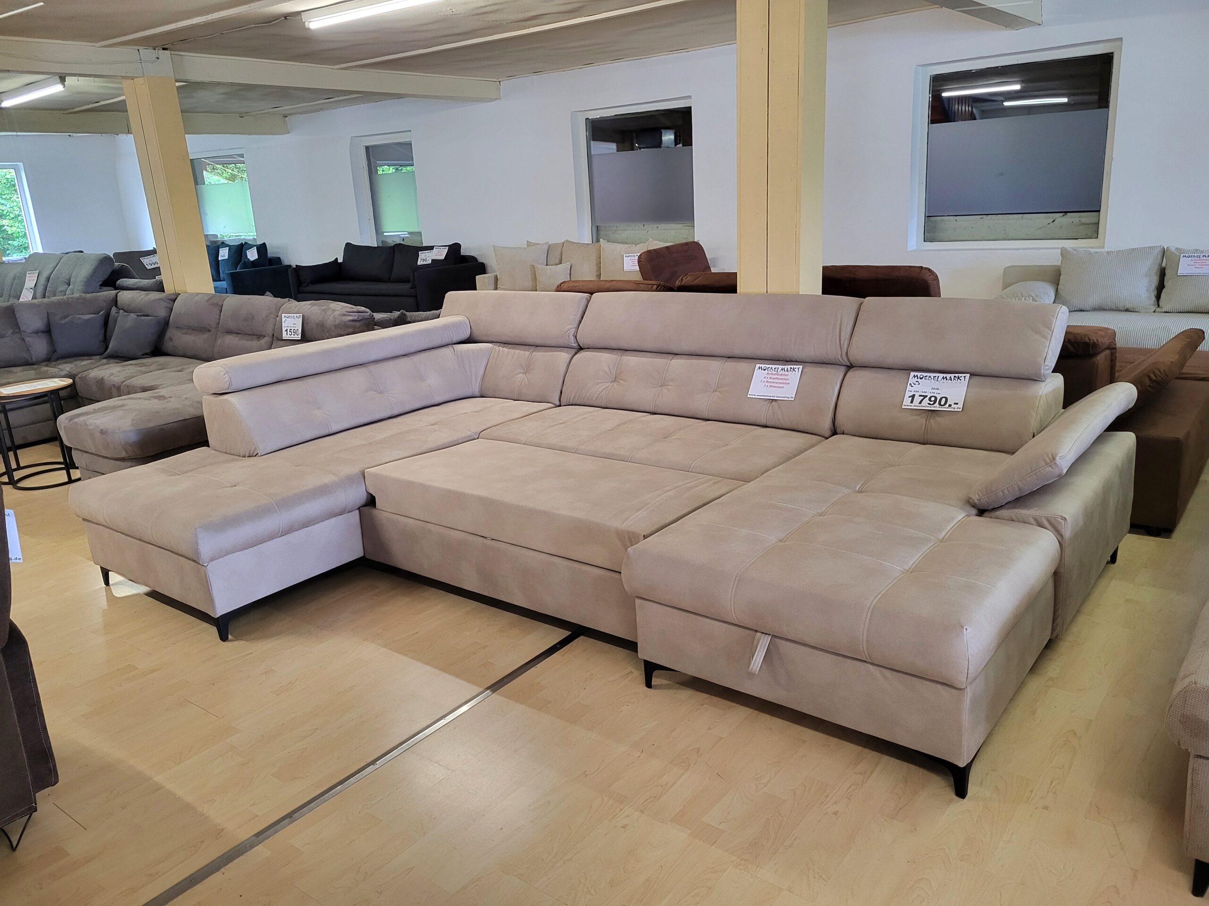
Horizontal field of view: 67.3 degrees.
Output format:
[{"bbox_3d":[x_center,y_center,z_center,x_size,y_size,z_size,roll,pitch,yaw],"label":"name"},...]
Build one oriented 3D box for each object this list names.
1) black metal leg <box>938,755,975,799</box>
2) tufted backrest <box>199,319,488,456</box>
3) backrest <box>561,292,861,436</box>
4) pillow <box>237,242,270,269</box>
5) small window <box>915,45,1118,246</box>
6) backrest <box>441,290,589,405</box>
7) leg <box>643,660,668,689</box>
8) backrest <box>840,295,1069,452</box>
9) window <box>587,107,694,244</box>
[{"bbox_3d":[0.832,0.756,2.169,0.077,0.087,0.070,9,20,38],"label":"black metal leg"},{"bbox_3d":[-1.167,-0.352,4.308,0.337,0.386,1.405,9,20,38],"label":"tufted backrest"},{"bbox_3d":[0.467,-0.454,4.171,1.420,0.545,0.410,9,20,38],"label":"backrest"},{"bbox_3d":[-4.737,-2.602,12.291,0.500,0.500,0.180,8,10,35],"label":"pillow"},{"bbox_3d":[2.934,-2.191,6.553,1.310,1.300,0.100,9,20,36],"label":"small window"},{"bbox_3d":[-0.513,-0.607,4.923,1.070,0.540,0.420,9,20,38],"label":"backrest"},{"bbox_3d":[0.162,0.651,2.674,0.077,0.087,0.063,9,20,38],"label":"leg"},{"bbox_3d":[1.284,-0.314,3.411,0.724,0.506,0.358,9,20,38],"label":"backrest"},{"bbox_3d":[0.394,-2.770,9.172,1.300,1.330,0.120,8,20,35],"label":"window"}]

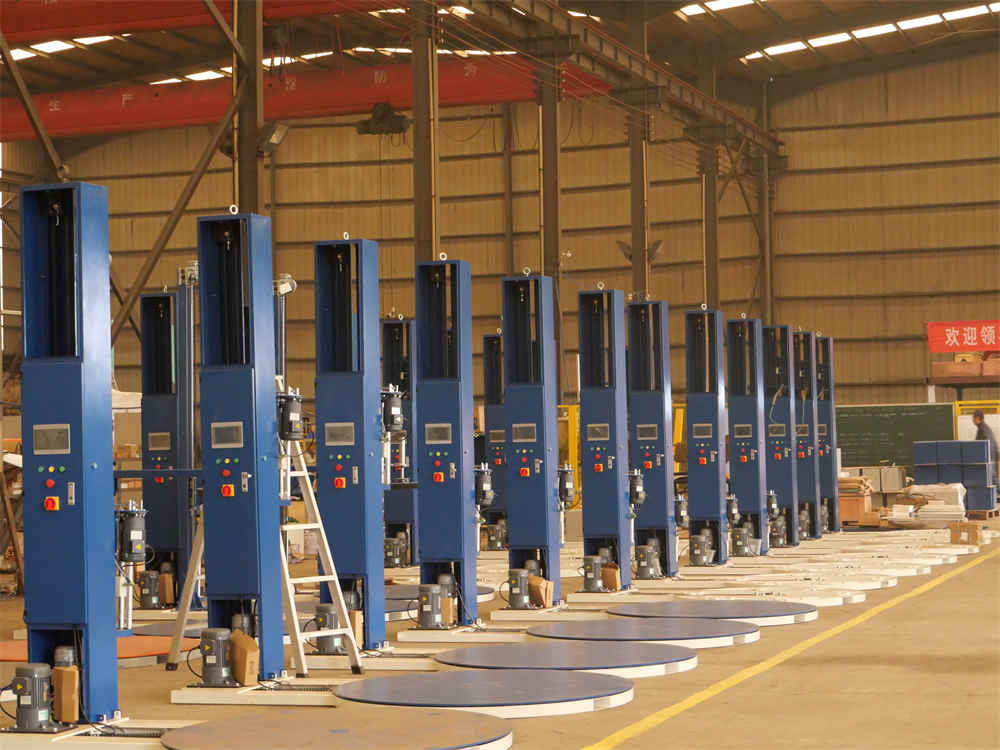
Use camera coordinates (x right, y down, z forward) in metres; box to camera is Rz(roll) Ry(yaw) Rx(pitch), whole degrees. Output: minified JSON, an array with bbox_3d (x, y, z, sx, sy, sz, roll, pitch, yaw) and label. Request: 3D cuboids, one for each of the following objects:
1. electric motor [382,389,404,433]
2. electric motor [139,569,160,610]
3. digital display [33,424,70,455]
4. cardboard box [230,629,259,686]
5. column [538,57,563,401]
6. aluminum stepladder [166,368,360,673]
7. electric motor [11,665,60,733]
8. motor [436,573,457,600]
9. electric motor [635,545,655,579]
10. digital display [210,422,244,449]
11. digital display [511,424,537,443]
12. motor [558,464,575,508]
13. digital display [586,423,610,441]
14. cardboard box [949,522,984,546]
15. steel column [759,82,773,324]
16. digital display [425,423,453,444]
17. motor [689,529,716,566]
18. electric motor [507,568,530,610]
[{"bbox_3d":[-0.713,0.238,13.533,0.149,0.298,0.169,0,-2,-23],"label":"electric motor"},{"bbox_3d":[-2.998,1.835,17.291,0.165,0.315,0.185,-2,-2,22],"label":"electric motor"},{"bbox_3d":[-2.247,0.325,10.157,0.213,0.149,0.030,-2,-2,21],"label":"digital display"},{"bbox_3d":[-1.438,1.604,11.430,0.120,0.300,0.140,-1,-2,-21],"label":"cardboard box"},{"bbox_3d":[1.067,-1.752,38.949,0.380,8.900,0.280,-2,-2,21],"label":"column"},{"bbox_3d":[-1.520,0.943,12.851,1.120,1.860,0.540,-3,-3,43],"label":"aluminum stepladder"},{"bbox_3d":[-2.278,1.562,9.851,0.165,0.315,0.185,-2,-2,22],"label":"electric motor"},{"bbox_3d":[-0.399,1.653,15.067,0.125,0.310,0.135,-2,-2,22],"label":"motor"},{"bbox_3d":[1.394,1.808,19.574,0.169,0.308,0.199,-2,-2,22],"label":"electric motor"},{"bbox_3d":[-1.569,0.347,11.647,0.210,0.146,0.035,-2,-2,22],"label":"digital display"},{"bbox_3d":[0.206,0.475,16.466,0.205,0.147,0.040,-2,-2,21],"label":"digital display"},{"bbox_3d":[0.553,0.919,16.750,0.120,0.350,0.135,0,-2,-25],"label":"motor"},{"bbox_3d":[0.890,0.519,18.245,0.212,0.148,0.030,-2,-2,23],"label":"digital display"},{"bbox_3d":[5.559,1.900,24.129,0.320,0.250,0.280,-2,-2,28],"label":"cardboard box"},{"bbox_3d":[7.696,-2.561,57.946,0.380,11.530,0.280,-2,-2,21],"label":"steel column"},{"bbox_3d":[-0.449,0.438,14.935,0.205,0.147,0.040,-2,-2,21],"label":"digital display"},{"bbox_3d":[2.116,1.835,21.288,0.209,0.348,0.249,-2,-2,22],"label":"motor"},{"bbox_3d":[0.153,1.724,16.268,0.169,0.308,0.199,-2,-2,22],"label":"electric motor"}]

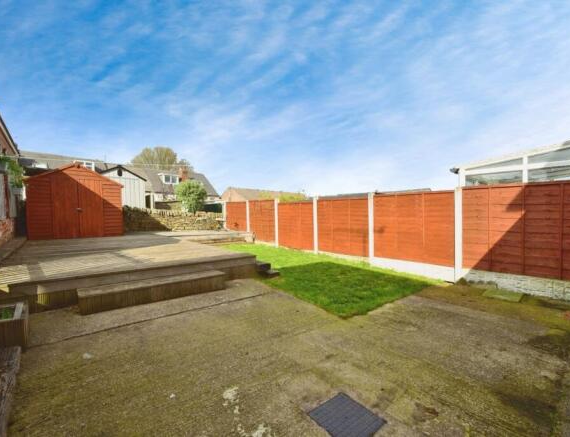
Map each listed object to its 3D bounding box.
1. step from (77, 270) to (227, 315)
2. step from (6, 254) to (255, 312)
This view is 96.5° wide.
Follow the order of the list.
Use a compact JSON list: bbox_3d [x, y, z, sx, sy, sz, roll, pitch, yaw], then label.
[{"bbox_3d":[-2.080,1.165,4.240,2.100,0.260,0.430,0,0,-42],"label":"step"},{"bbox_3d":[-2.100,0.965,4.270,3.400,0.420,0.700,-1,1,-41],"label":"step"}]

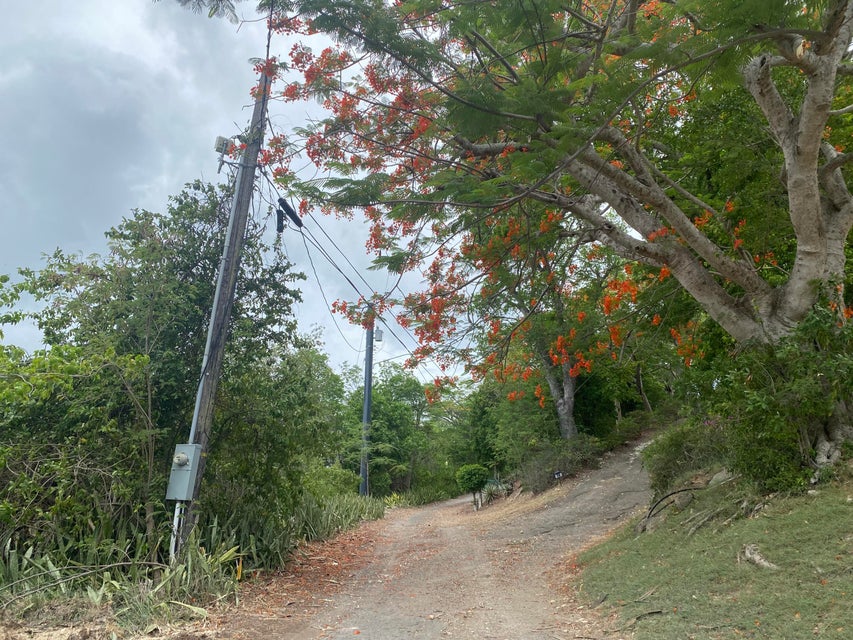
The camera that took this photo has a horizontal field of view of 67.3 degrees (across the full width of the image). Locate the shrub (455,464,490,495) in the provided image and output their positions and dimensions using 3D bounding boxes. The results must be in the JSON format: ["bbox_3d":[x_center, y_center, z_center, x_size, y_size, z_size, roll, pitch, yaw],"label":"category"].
[{"bbox_3d":[1.385,4.774,19.300,1.000,0.880,1.000,1,-11,0],"label":"shrub"}]

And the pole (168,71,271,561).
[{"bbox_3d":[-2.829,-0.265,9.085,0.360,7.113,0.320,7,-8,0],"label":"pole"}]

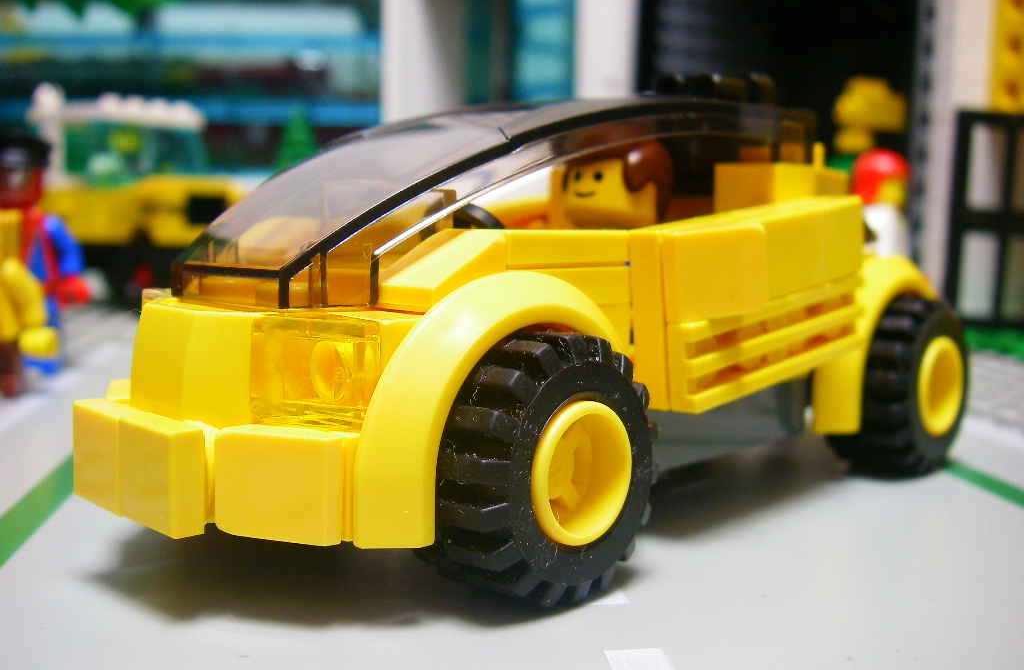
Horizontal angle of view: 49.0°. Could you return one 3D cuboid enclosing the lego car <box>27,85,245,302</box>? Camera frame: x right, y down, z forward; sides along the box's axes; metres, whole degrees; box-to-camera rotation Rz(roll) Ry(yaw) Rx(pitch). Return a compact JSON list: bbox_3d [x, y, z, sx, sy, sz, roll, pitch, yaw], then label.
[{"bbox_3d":[-0.120,-0.046,0.371,0.074,0.065,0.044,0,7,-12],"label":"lego car"}]

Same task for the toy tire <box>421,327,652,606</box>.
[{"bbox_3d":[0.001,0.010,0.090,0.012,0.021,0.021,7,9,44],"label":"toy tire"}]

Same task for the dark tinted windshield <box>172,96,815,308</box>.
[{"bbox_3d":[-0.001,-0.015,0.115,0.032,0.020,0.066,7,9,44],"label":"dark tinted windshield"}]

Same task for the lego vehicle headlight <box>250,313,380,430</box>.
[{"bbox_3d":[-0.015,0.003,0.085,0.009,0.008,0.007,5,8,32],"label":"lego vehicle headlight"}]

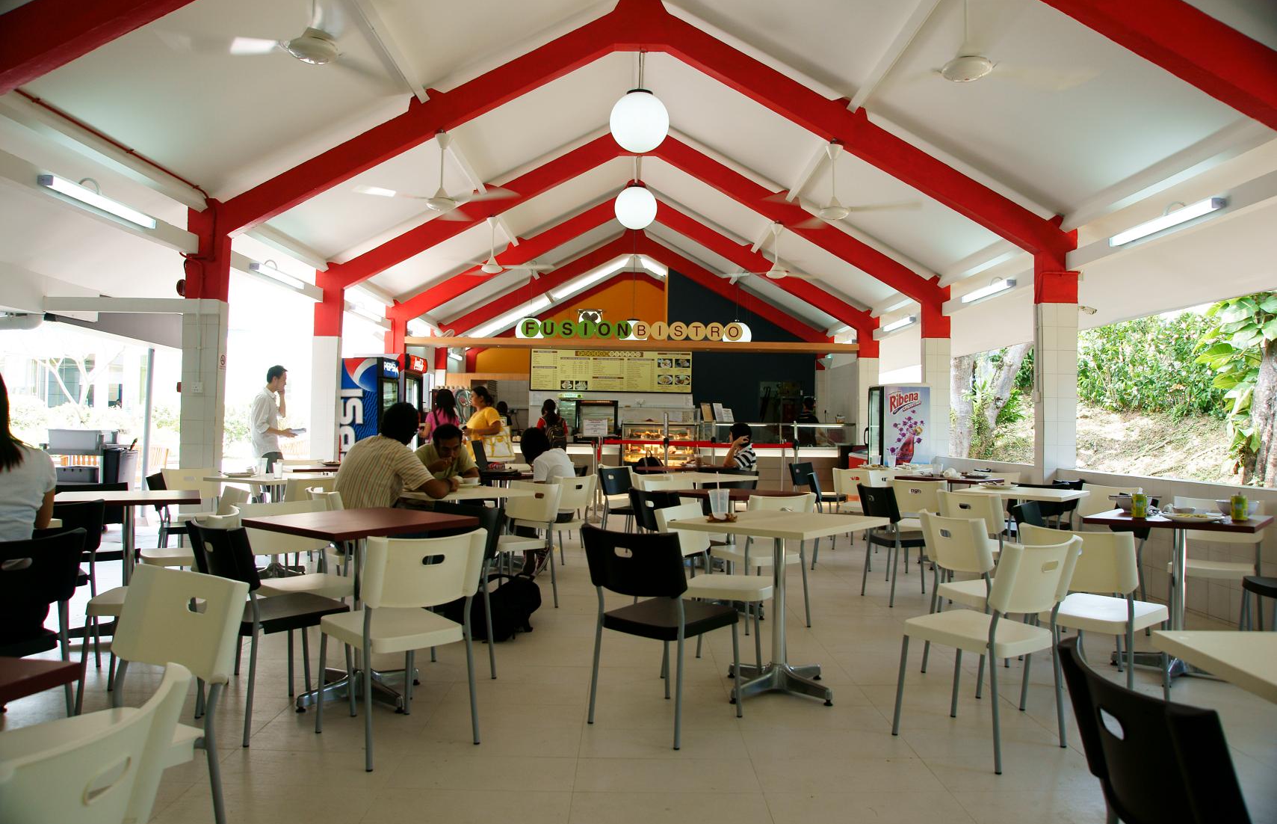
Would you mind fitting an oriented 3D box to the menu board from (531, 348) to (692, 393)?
[{"bbox_3d":[-0.494,-0.746,15.611,2.943,0.768,0.080,1,-1,-2],"label":"menu board"}]

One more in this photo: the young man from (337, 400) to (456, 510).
[{"bbox_3d":[-1.344,0.586,4.803,0.768,1.293,0.545,1,-1,-42],"label":"young man"}]

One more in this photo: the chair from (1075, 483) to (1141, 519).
[{"bbox_3d":[3.169,0.916,6.038,0.510,0.780,0.460,1,-1,-23],"label":"chair"}]

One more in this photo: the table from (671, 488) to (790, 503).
[{"bbox_3d":[0.573,0.885,5.401,0.700,0.750,0.700,0,-1,44],"label":"table"}]

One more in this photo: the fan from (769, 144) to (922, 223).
[{"bbox_3d":[1.740,-2.011,7.446,1.420,0.680,1.420,1,-1,0],"label":"fan"}]

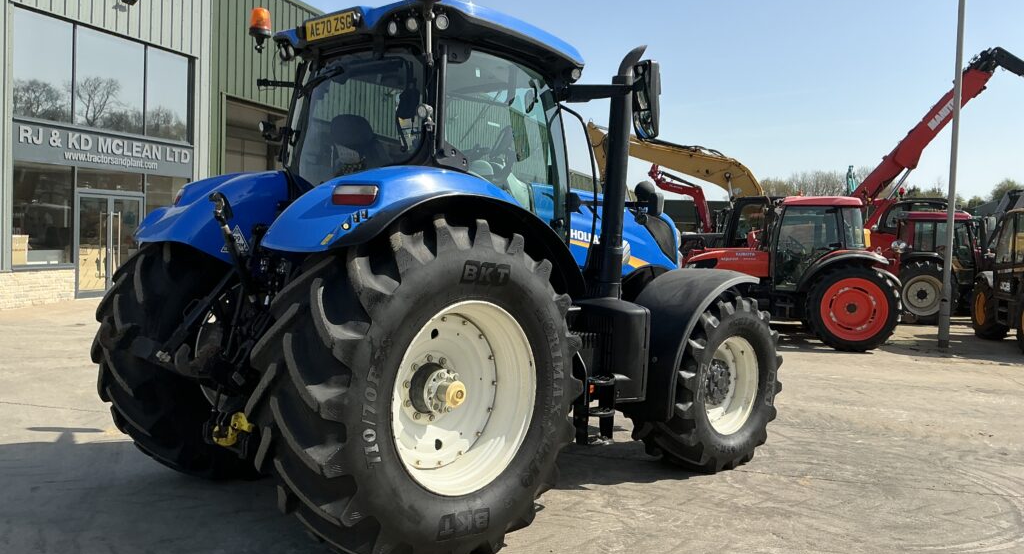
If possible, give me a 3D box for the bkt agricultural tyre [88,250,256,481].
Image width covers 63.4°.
[{"bbox_3d":[-1.905,0.485,5.969,0.700,1.890,1.920,4,3,44],"label":"bkt agricultural tyre"}]

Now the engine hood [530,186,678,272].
[{"bbox_3d":[0.573,-0.352,6.937,0.880,0.680,2.020,4,3,44],"label":"engine hood"}]

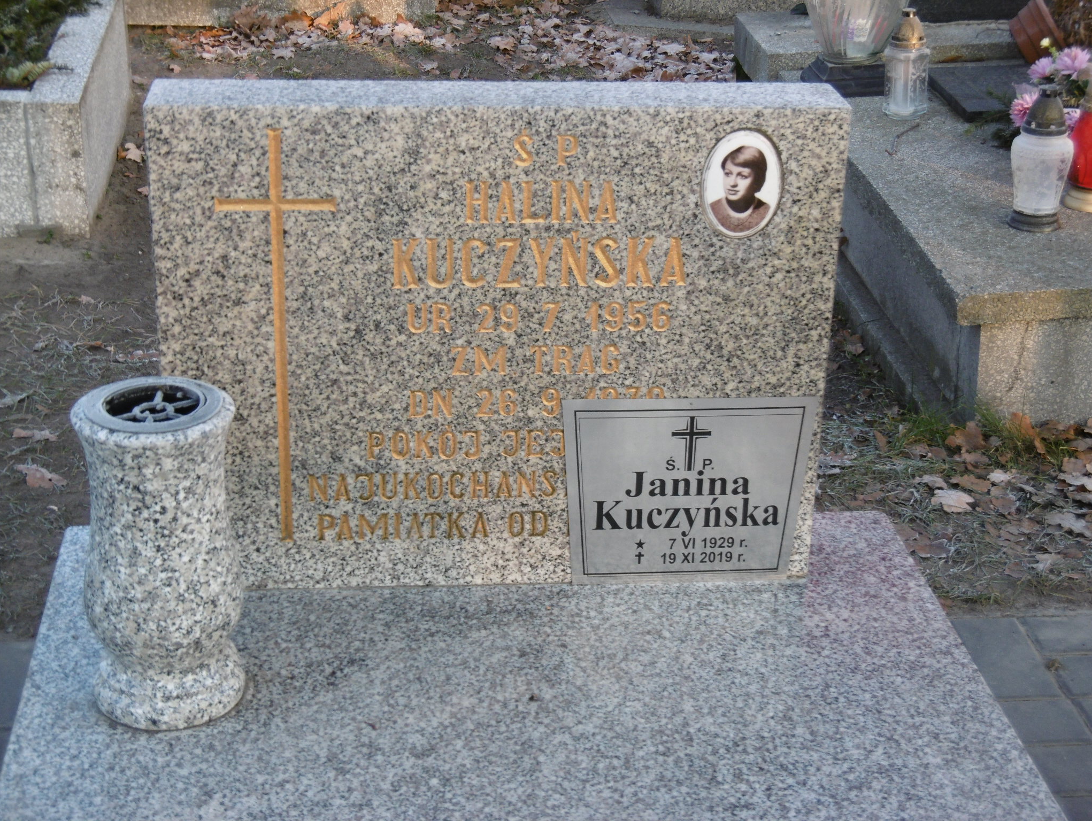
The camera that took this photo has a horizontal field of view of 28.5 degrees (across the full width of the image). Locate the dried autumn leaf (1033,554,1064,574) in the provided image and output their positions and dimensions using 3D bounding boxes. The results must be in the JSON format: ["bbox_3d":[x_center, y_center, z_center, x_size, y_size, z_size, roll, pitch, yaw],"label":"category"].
[{"bbox_3d":[0.632,0.192,2.709,0.038,0.015,0.045,10,23,19],"label":"dried autumn leaf"}]

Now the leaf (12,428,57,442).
[{"bbox_3d":[-0.713,0.035,3.005,0.062,0.016,0.030,0,22,-4],"label":"leaf"}]

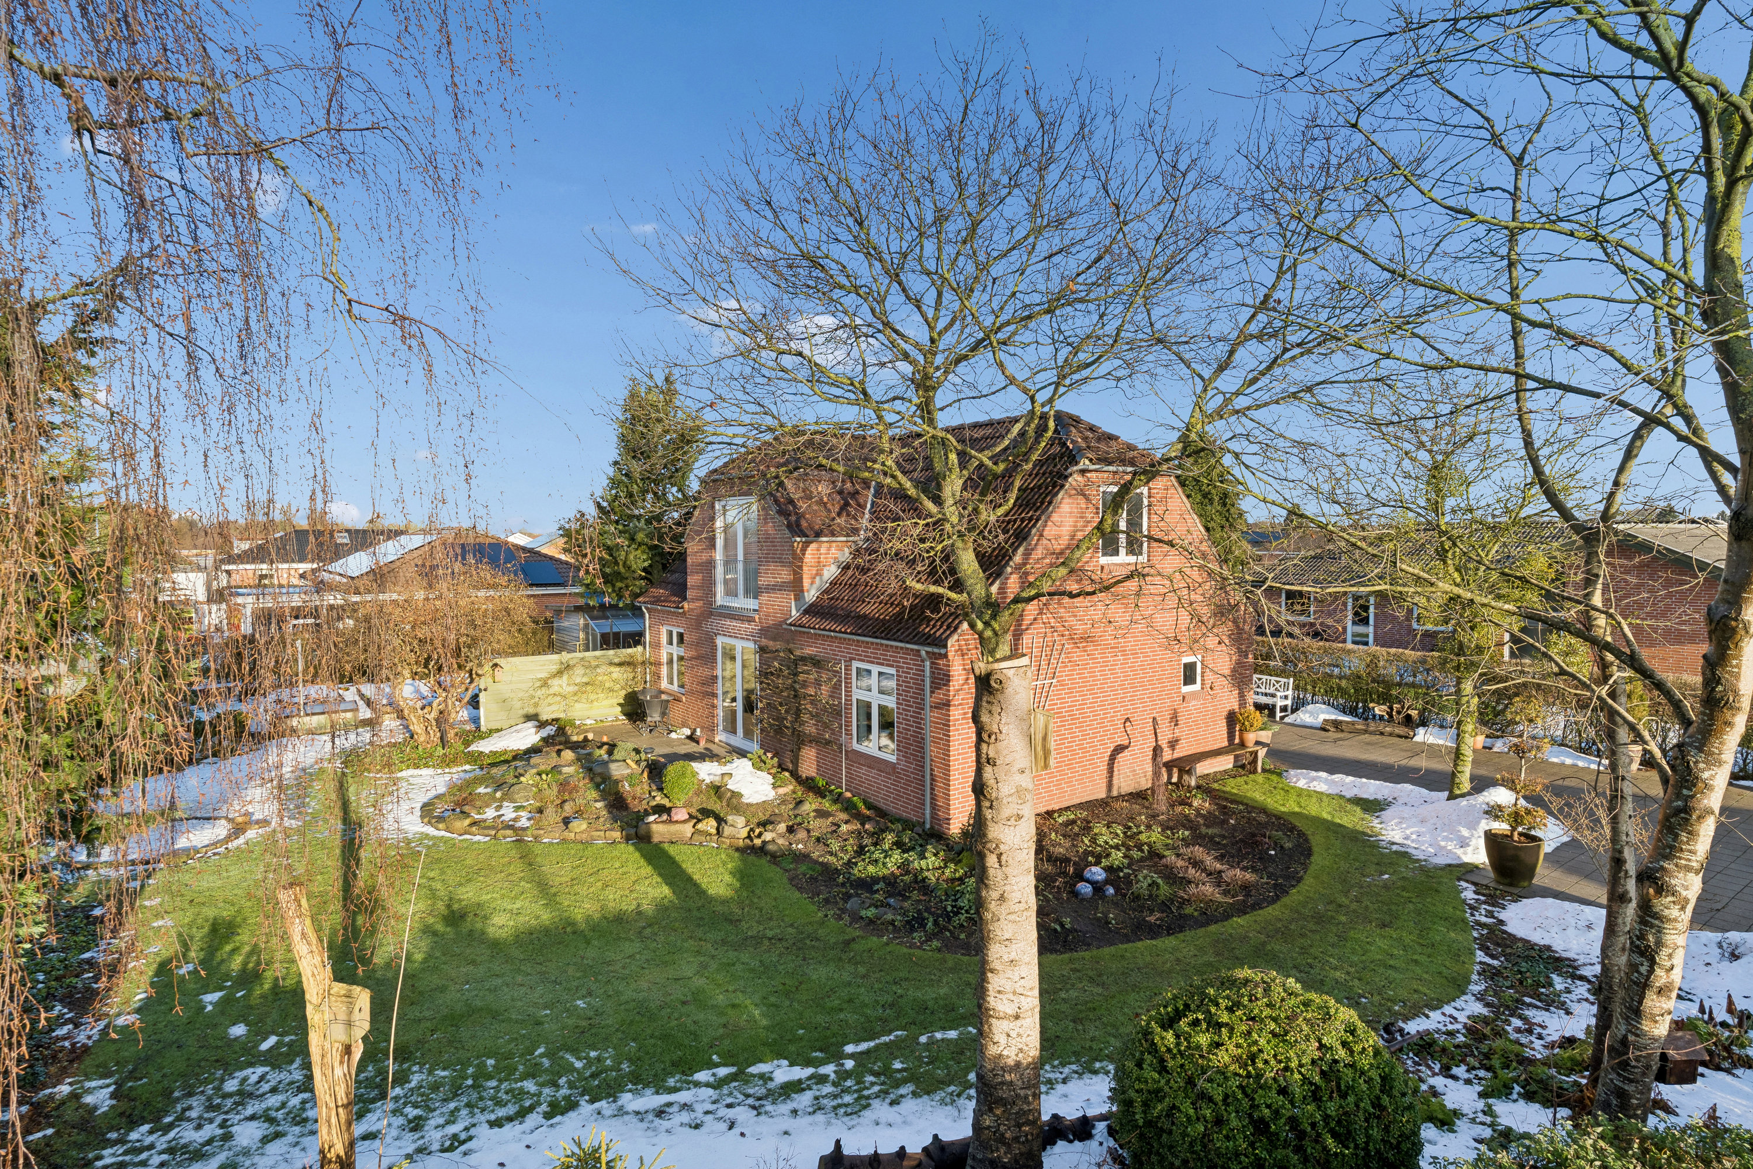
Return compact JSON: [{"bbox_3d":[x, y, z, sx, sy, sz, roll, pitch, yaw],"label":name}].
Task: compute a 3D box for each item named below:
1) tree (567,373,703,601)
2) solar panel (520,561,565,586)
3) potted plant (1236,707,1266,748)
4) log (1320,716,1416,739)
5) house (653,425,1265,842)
[{"bbox_3d":[-6.299,-1.537,25.928,4.600,8.658,4.600,-3,4,-36],"label":"tree"},{"bbox_3d":[-11.465,-0.392,31.756,1.030,0.040,1.690,-2,28,-33],"label":"solar panel"},{"bbox_3d":[6.504,2.491,16.139,0.480,0.700,0.480,-3,4,-36],"label":"potted plant"},{"bbox_3d":[10.128,2.964,19.060,1.760,0.260,0.270,1,4,28],"label":"log"},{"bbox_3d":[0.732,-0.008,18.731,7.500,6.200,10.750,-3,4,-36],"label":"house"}]

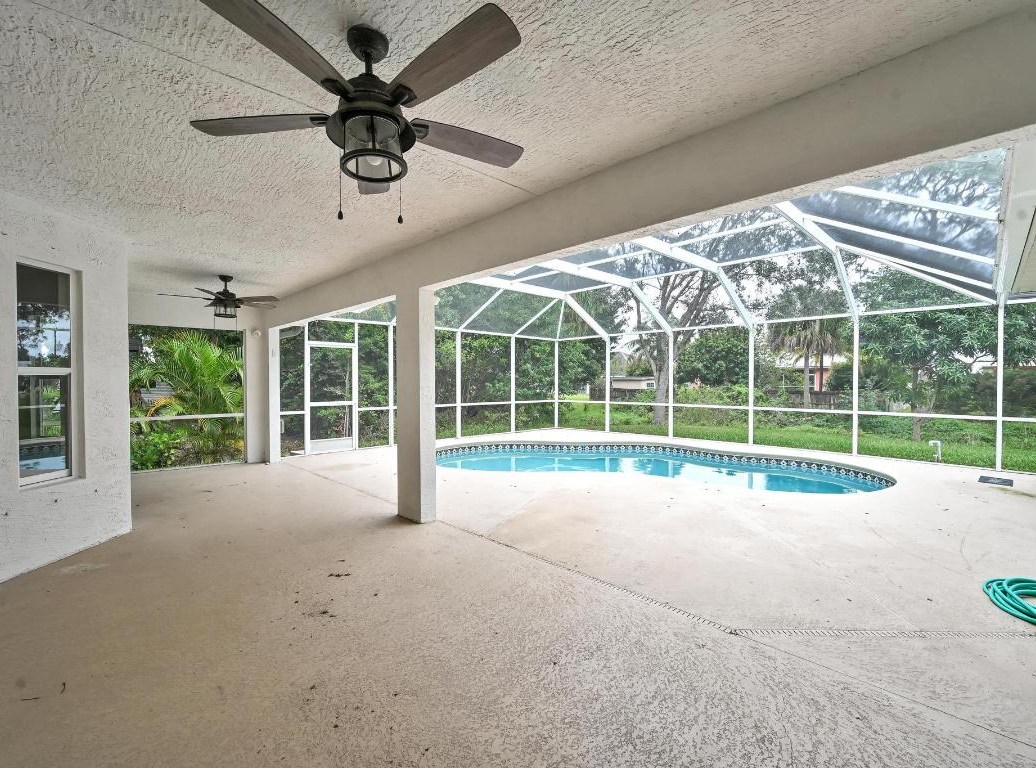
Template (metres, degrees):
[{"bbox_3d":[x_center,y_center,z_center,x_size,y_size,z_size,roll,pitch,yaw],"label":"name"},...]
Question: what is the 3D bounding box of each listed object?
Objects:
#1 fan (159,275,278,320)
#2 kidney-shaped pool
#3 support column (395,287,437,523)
[{"bbox_3d":[-3.661,-1.085,6.014,1.400,0.500,1.400,0,1,-44],"label":"fan"},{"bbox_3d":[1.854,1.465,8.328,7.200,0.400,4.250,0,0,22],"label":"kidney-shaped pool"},{"bbox_3d":[-0.981,0.200,4.661,0.175,2.190,0.406,0,1,-44],"label":"support column"}]

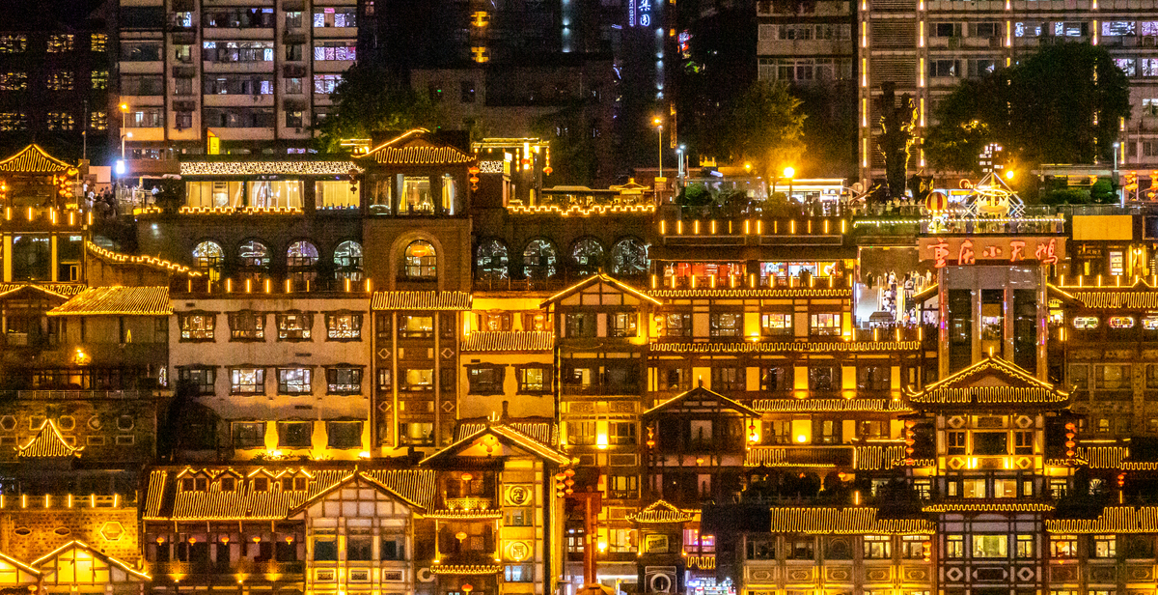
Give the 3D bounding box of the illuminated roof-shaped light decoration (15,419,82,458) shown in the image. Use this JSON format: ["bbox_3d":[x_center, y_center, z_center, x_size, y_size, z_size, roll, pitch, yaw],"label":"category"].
[{"bbox_3d":[-39.460,10.520,742.000,4.800,2.800,3.300,0,-3,6],"label":"illuminated roof-shaped light decoration"}]

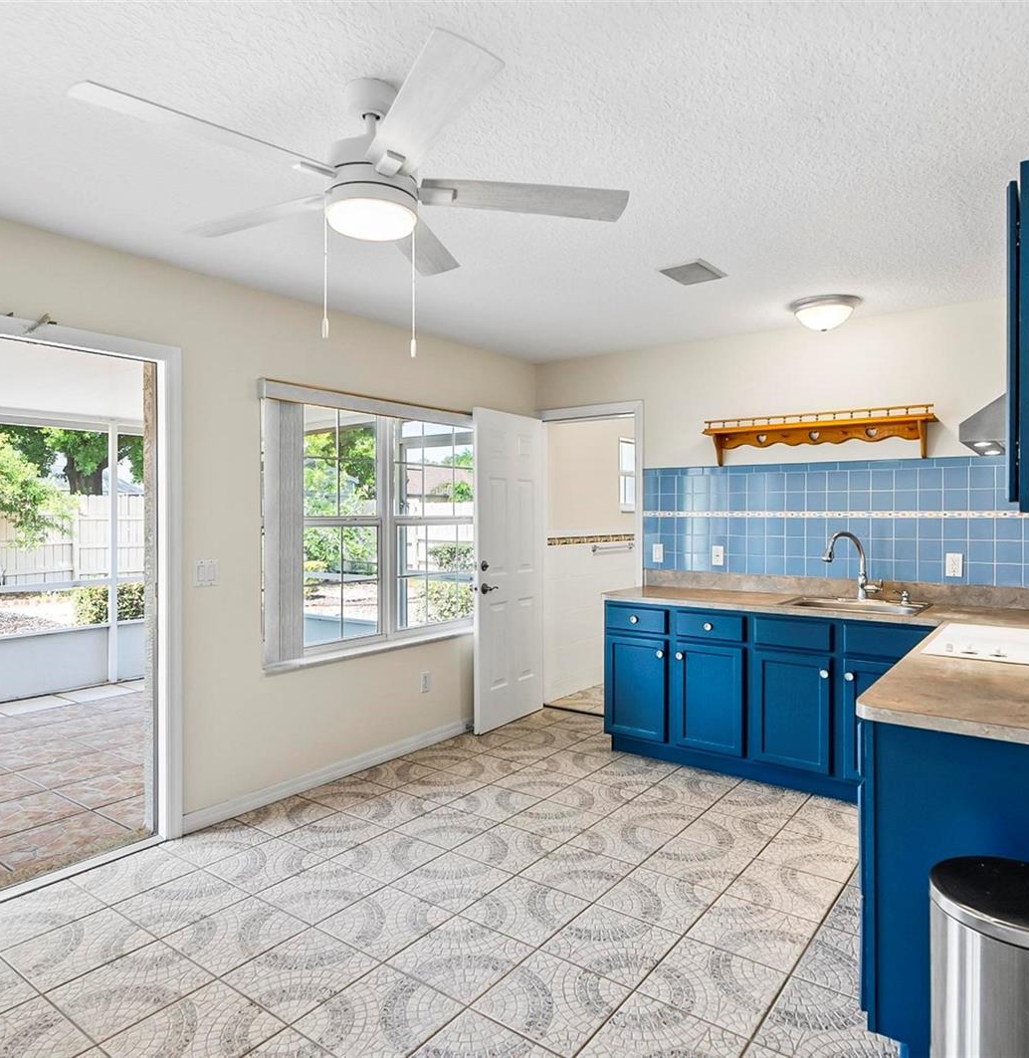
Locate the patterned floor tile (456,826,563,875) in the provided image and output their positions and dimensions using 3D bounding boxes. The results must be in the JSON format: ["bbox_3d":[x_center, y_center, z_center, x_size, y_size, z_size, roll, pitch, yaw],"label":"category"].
[{"bbox_3d":[-0.021,1.319,2.914,0.333,0.010,0.333,1,1,37],"label":"patterned floor tile"}]

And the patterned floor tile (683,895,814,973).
[{"bbox_3d":[0.785,1.321,2.318,0.335,0.010,0.335,0,1,37],"label":"patterned floor tile"}]

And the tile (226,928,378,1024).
[{"bbox_3d":[-0.637,1.332,2.121,0.333,0.010,0.333,1,1,37],"label":"tile"}]

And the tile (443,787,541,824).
[{"bbox_3d":[-0.086,1.312,3.375,0.333,0.010,0.333,1,1,37],"label":"tile"}]

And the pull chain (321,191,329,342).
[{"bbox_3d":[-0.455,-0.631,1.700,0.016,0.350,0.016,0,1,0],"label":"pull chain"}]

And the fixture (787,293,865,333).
[{"bbox_3d":[1.570,-1.060,3.570,0.370,0.135,0.370,1,1,37],"label":"fixture"}]

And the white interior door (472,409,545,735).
[{"bbox_3d":[-0.021,0.268,4.769,0.045,2.059,0.787,0,0,33],"label":"white interior door"}]

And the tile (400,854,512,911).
[{"bbox_3d":[-0.230,1.324,2.659,0.335,0.010,0.335,0,1,37],"label":"tile"}]

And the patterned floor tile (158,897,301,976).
[{"bbox_3d":[-0.910,1.329,2.320,0.335,0.010,0.335,0,1,37],"label":"patterned floor tile"}]

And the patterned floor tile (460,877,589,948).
[{"bbox_3d":[0.040,1.323,2.456,0.333,0.010,0.333,0,0,37],"label":"patterned floor tile"}]

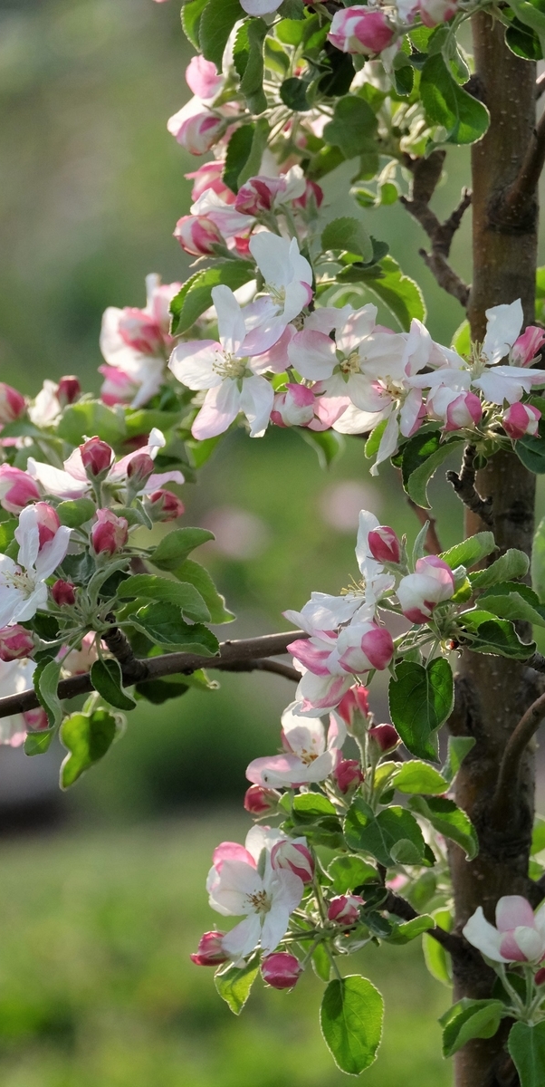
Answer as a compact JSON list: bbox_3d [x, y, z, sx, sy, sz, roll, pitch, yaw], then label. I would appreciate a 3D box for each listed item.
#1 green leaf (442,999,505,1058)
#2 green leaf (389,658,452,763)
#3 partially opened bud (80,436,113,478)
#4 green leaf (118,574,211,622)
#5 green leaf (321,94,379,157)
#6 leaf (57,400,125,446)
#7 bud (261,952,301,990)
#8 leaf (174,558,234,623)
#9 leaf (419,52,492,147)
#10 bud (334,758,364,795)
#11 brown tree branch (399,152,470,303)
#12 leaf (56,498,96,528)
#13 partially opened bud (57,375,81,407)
[{"bbox_3d":[0.073,0.175,2.360,0.026,0.013,0.016,-40,29,-15],"label":"green leaf"},{"bbox_3d":[0.053,0.059,2.330,0.022,0.036,0.009,-5,0,9],"label":"green leaf"},{"bbox_3d":[-0.059,-0.029,2.190,0.011,0.014,0.011,0,12,0],"label":"partially opened bud"},{"bbox_3d":[-0.035,0.017,2.080,0.032,0.007,0.016,16,35,6],"label":"green leaf"},{"bbox_3d":[0.029,-0.157,2.450,0.020,0.026,0.008,-5,-24,-2],"label":"green leaf"},{"bbox_3d":[-0.060,-0.040,2.150,0.026,0.016,0.005,3,-37,-6],"label":"leaf"},{"bbox_3d":[0.003,0.157,2.390,0.015,0.014,0.014,-22,-17,-34],"label":"bud"},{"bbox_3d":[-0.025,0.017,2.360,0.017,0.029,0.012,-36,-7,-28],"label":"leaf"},{"bbox_3d":[0.065,-0.160,2.350,0.024,0.033,0.012,-11,0,-6],"label":"leaf"},{"bbox_3d":[0.026,0.078,2.190,0.011,0.013,0.011,-12,14,0],"label":"bud"},{"bbox_3d":[0.056,-0.109,2.250,0.025,0.053,0.018,0,7,0],"label":"brown tree branch"},{"bbox_3d":[-0.067,-0.010,2.200,0.013,0.010,0.012,1,5,0],"label":"leaf"},{"bbox_3d":[-0.076,-0.057,2.430,0.009,0.011,0.009,5,4,0],"label":"partially opened bud"}]

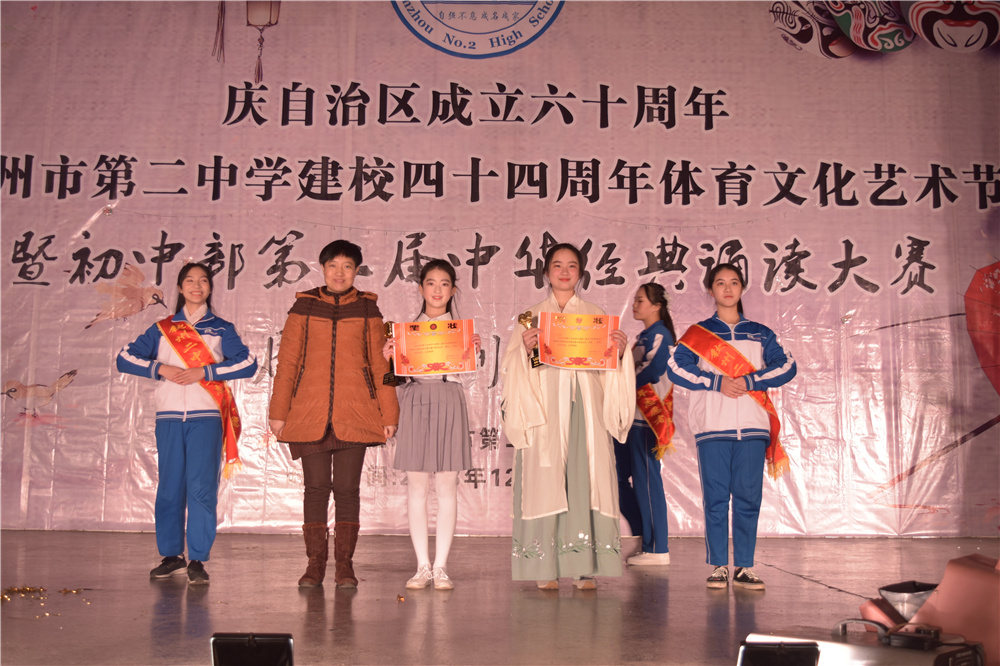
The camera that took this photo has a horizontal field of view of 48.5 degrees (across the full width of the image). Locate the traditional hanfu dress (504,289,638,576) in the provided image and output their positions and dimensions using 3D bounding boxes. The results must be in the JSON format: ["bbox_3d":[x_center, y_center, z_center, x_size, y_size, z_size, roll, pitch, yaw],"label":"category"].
[{"bbox_3d":[0.337,0.491,5.457,0.654,1.407,0.520,1,-6,0],"label":"traditional hanfu dress"}]

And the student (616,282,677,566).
[{"bbox_3d":[0.850,0.520,6.581,0.411,1.655,0.500,0,-6,6],"label":"student"}]

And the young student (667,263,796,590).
[{"bbox_3d":[1.143,0.437,5.484,0.634,1.597,0.400,0,-6,2],"label":"young student"}]

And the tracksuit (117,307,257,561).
[{"bbox_3d":[-1.560,0.492,5.525,0.689,1.263,0.360,1,-6,-8],"label":"tracksuit"}]

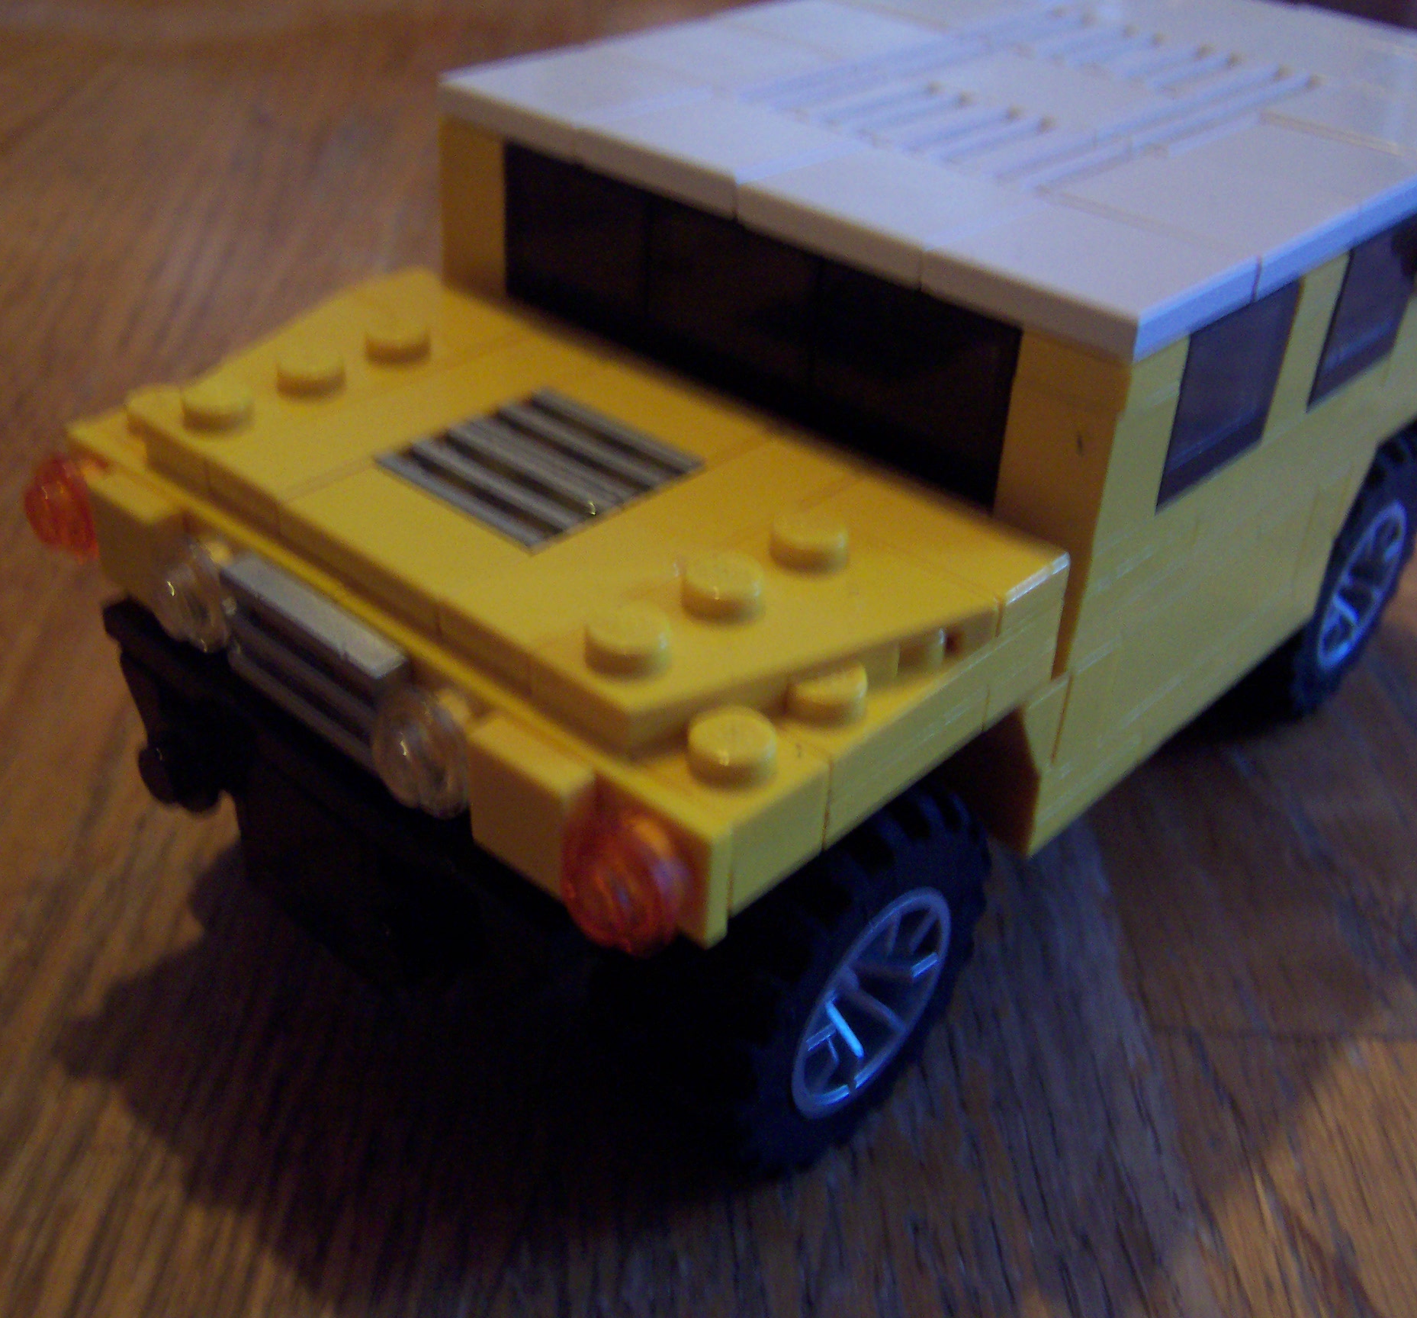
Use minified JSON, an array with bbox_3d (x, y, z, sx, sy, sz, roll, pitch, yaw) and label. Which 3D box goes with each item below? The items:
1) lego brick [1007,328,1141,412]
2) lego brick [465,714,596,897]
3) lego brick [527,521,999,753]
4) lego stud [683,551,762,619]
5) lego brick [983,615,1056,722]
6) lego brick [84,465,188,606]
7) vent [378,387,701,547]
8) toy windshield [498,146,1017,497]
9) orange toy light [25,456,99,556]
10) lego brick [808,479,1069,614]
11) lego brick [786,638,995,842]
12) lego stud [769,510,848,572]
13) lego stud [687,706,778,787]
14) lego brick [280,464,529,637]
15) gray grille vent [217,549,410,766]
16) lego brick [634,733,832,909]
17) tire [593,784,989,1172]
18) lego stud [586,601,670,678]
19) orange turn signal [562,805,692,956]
[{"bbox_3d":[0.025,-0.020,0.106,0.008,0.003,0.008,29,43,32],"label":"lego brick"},{"bbox_3d":[-0.010,0.009,0.095,0.008,0.008,0.003,29,43,32],"label":"lego brick"},{"bbox_3d":[0.004,-0.001,0.099,0.016,0.005,0.024,29,43,32],"label":"lego brick"},{"bbox_3d":[0.001,-0.004,0.101,0.005,0.002,0.005,2,34,-2],"label":"lego stud"},{"bbox_3d":[0.017,-0.001,0.110,0.008,0.006,0.008,29,43,32],"label":"lego brick"},{"bbox_3d":[-0.039,-0.008,0.117,0.008,0.008,0.003,29,43,32],"label":"lego brick"},{"bbox_3d":[-0.011,-0.012,0.115,0.016,0.003,0.016,29,43,32],"label":"vent"},{"bbox_3d":[0.003,-0.026,0.125,0.048,0.013,0.004,29,42,32],"label":"toy windshield"},{"bbox_3d":[-0.046,-0.011,0.121,0.008,0.008,0.005,29,43,32],"label":"orange toy light"},{"bbox_3d":[0.014,-0.007,0.110,0.016,0.003,0.008,29,42,32],"label":"lego brick"},{"bbox_3d":[0.009,0.003,0.102,0.008,0.008,0.016,29,43,32],"label":"lego brick"},{"bbox_3d":[0.006,-0.007,0.105,0.005,0.002,0.005,2,35,-1],"label":"lego stud"},{"bbox_3d":[0.001,0.005,0.093,0.005,0.002,0.005,2,34,-2],"label":"lego stud"},{"bbox_3d":[-0.019,-0.007,0.108,0.016,0.003,0.008,29,42,32],"label":"lego brick"},{"bbox_3d":[-0.024,0.000,0.106,0.016,0.008,0.003,29,43,32],"label":"gray grille vent"},{"bbox_3d":[0.001,0.008,0.096,0.008,0.006,0.008,29,42,32],"label":"lego brick"},{"bbox_3d":[0.006,0.021,0.118,0.014,0.030,0.030,29,42,32],"label":"tire"},{"bbox_3d":[-0.004,-0.001,0.096,0.005,0.002,0.005,2,34,-2],"label":"lego stud"},{"bbox_3d":[-0.004,0.012,0.091,0.008,0.008,0.005,29,43,32],"label":"orange turn signal"}]

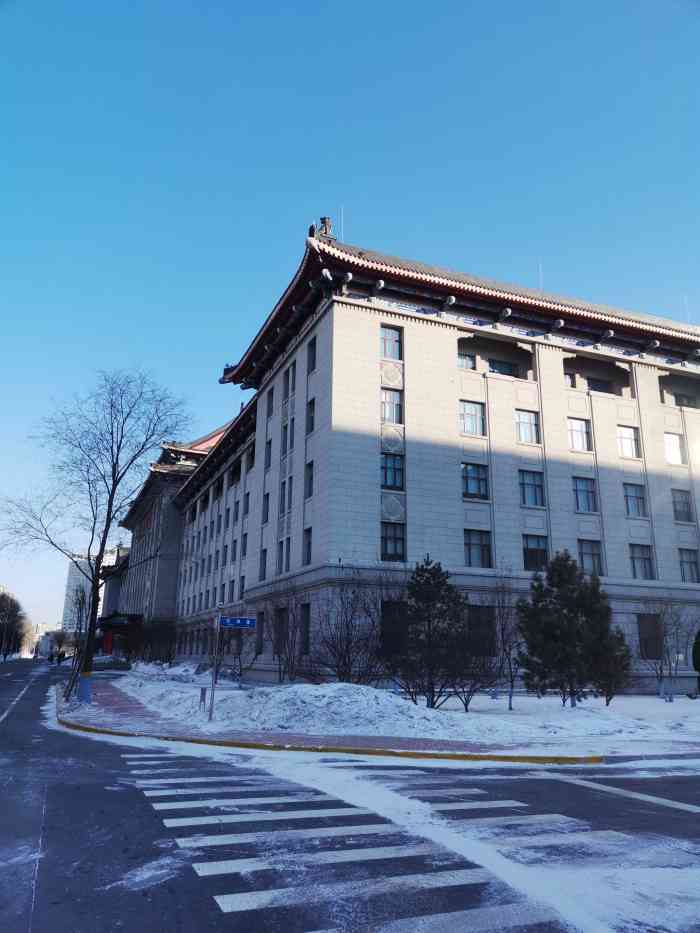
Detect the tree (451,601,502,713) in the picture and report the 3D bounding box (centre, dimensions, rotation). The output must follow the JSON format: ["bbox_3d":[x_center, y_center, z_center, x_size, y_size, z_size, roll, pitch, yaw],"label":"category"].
[{"bbox_3d":[4.188,6.247,23.205,1.700,3.560,1.700,-2,-15,10],"label":"tree"}]

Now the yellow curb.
[{"bbox_3d":[-2.405,6.199,15.975,15.393,0.140,2.014,-8,-17,30],"label":"yellow curb"}]

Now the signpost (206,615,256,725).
[{"bbox_3d":[-3.393,5.641,19.849,1.130,2.923,0.120,9,-17,-28],"label":"signpost"}]

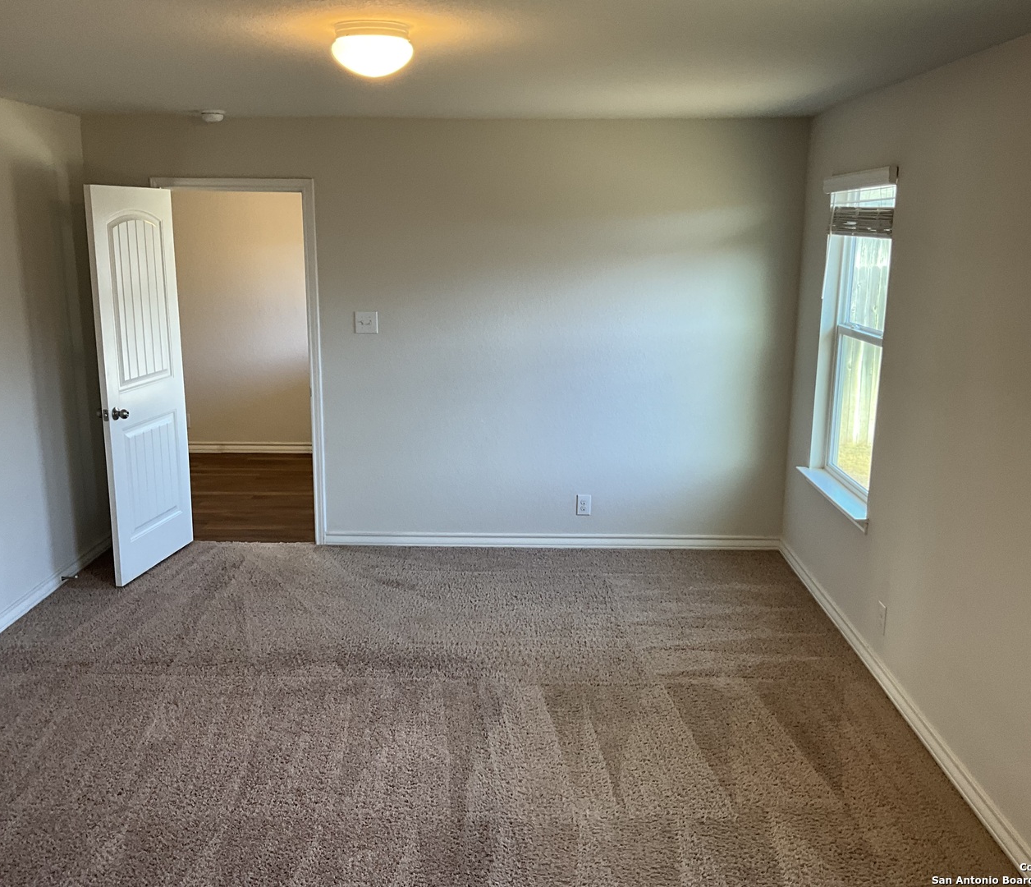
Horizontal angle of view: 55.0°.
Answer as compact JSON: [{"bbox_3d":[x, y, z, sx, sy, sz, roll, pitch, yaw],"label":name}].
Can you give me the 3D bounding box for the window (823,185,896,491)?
[{"bbox_3d":[1.627,-0.495,4.642,0.090,1.485,0.940,1,13,1],"label":"window"}]

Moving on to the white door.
[{"bbox_3d":[-2.002,-0.327,5.343,0.042,2.030,0.775,2,13,9],"label":"white door"}]

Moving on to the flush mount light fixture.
[{"bbox_3d":[-0.413,-1.136,2.875,0.235,0.134,0.235,1,13,1],"label":"flush mount light fixture"}]

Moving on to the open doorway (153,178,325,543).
[{"bbox_3d":[-1.575,-0.440,5.751,0.908,2.118,0.130,1,13,1],"label":"open doorway"}]

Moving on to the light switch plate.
[{"bbox_3d":[-0.848,-0.685,5.626,0.125,0.123,0.009,1,13,1],"label":"light switch plate"}]

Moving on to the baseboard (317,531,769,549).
[{"bbox_3d":[0.220,0.584,5.884,2.696,0.082,0.016,1,13,1],"label":"baseboard"}]

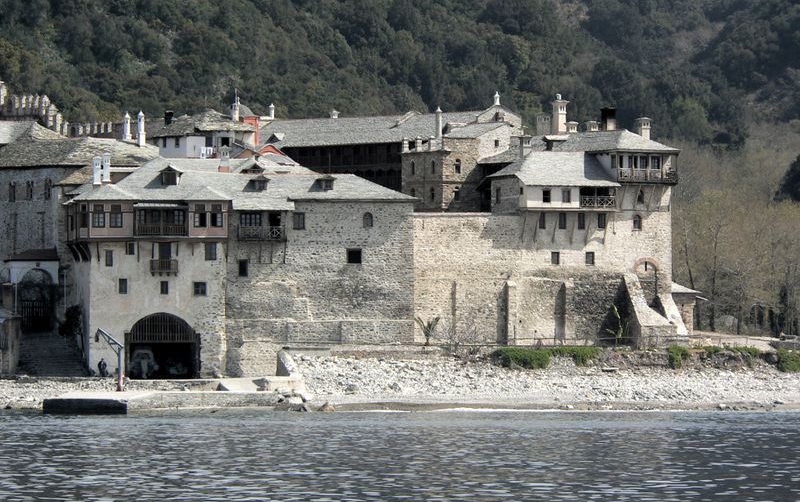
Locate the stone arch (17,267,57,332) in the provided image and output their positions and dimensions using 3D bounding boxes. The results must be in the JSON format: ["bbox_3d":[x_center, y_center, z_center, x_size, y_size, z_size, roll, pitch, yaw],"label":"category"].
[{"bbox_3d":[-30.349,4.060,505.000,3.100,5.300,0.800,0,-1,-6],"label":"stone arch"}]

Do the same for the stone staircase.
[{"bbox_3d":[-30.188,8.991,524.000,6.100,3.900,7.500,0,-1,-4],"label":"stone staircase"}]

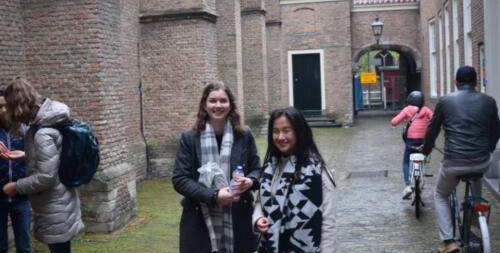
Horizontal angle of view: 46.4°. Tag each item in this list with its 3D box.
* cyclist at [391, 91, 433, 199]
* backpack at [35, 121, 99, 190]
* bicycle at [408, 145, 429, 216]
[{"bbox_3d":[2.113,0.245,7.428,0.540,1.420,0.800,-1,4,15],"label":"cyclist"},{"bbox_3d":[-1.169,0.190,3.950,0.270,0.460,0.300,-3,4,6],"label":"backpack"},{"bbox_3d":[2.140,0.540,7.507,0.600,1.060,1.760,-1,4,15],"label":"bicycle"}]

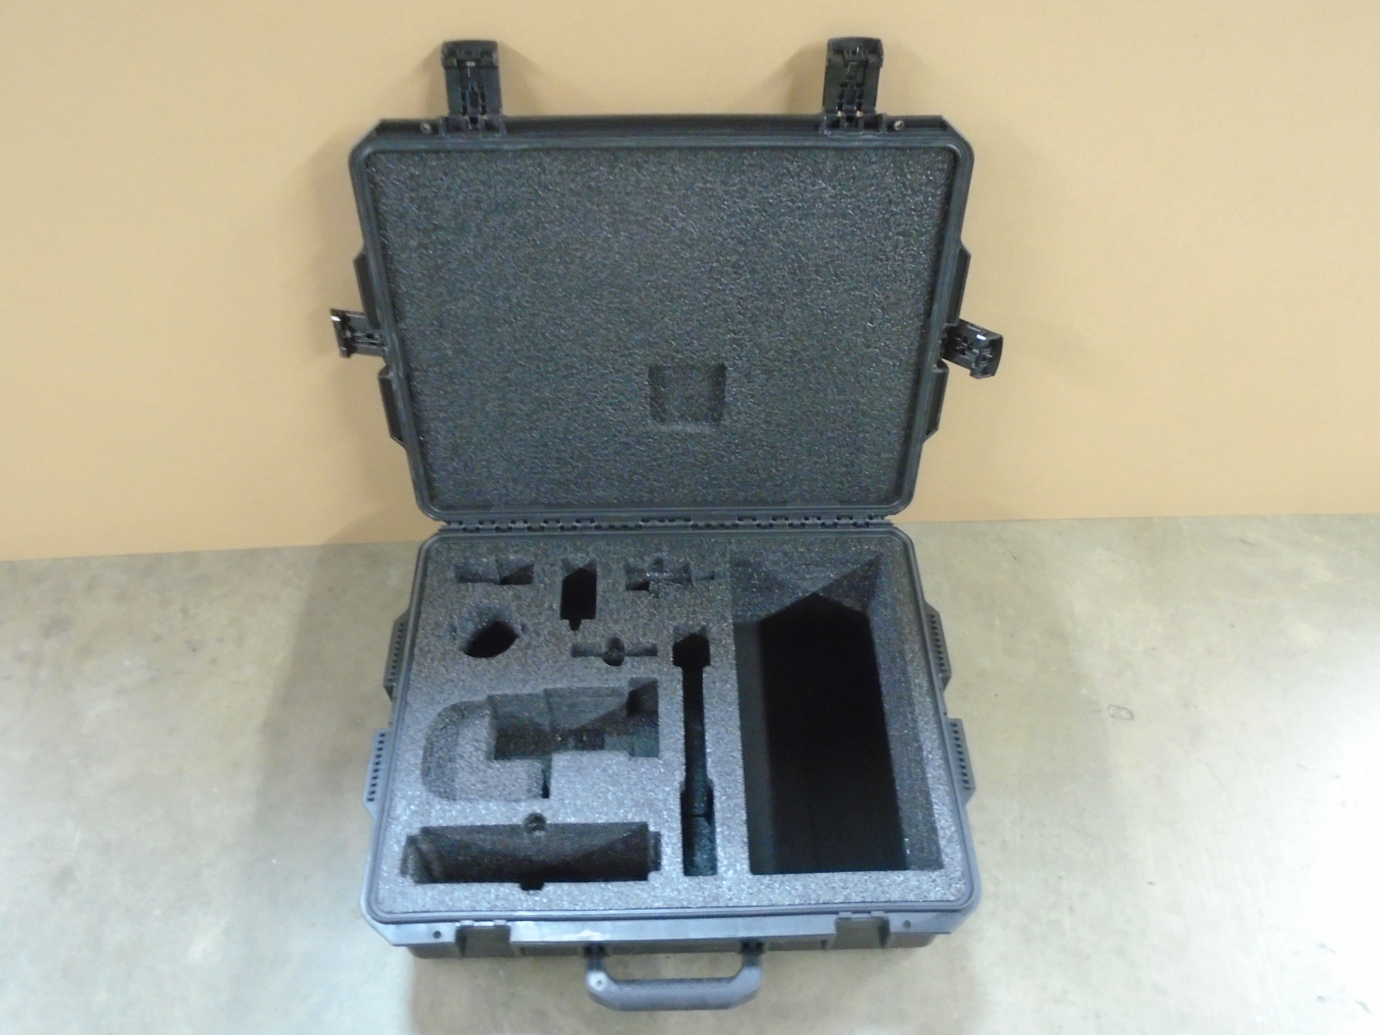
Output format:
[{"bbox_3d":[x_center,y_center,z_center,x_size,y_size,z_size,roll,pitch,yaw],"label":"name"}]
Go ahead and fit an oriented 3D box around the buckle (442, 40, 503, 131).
[{"bbox_3d":[-0.196,-0.391,0.942,0.047,0.075,0.021,-1,39,-1],"label":"buckle"}]

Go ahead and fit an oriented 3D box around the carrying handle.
[{"bbox_3d":[-0.015,0.437,1.000,0.168,0.028,0.066,-1,53,-1],"label":"carrying handle"}]

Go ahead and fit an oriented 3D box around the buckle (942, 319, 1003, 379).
[{"bbox_3d":[0.298,-0.183,1.109,0.069,0.047,0.021,31,48,32],"label":"buckle"}]

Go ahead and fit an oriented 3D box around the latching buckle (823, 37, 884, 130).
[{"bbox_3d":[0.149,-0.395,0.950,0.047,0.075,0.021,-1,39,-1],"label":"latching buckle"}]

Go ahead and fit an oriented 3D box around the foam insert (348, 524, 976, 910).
[{"bbox_3d":[-0.022,0.241,1.165,0.560,0.150,0.429,-1,53,-1],"label":"foam insert"}]

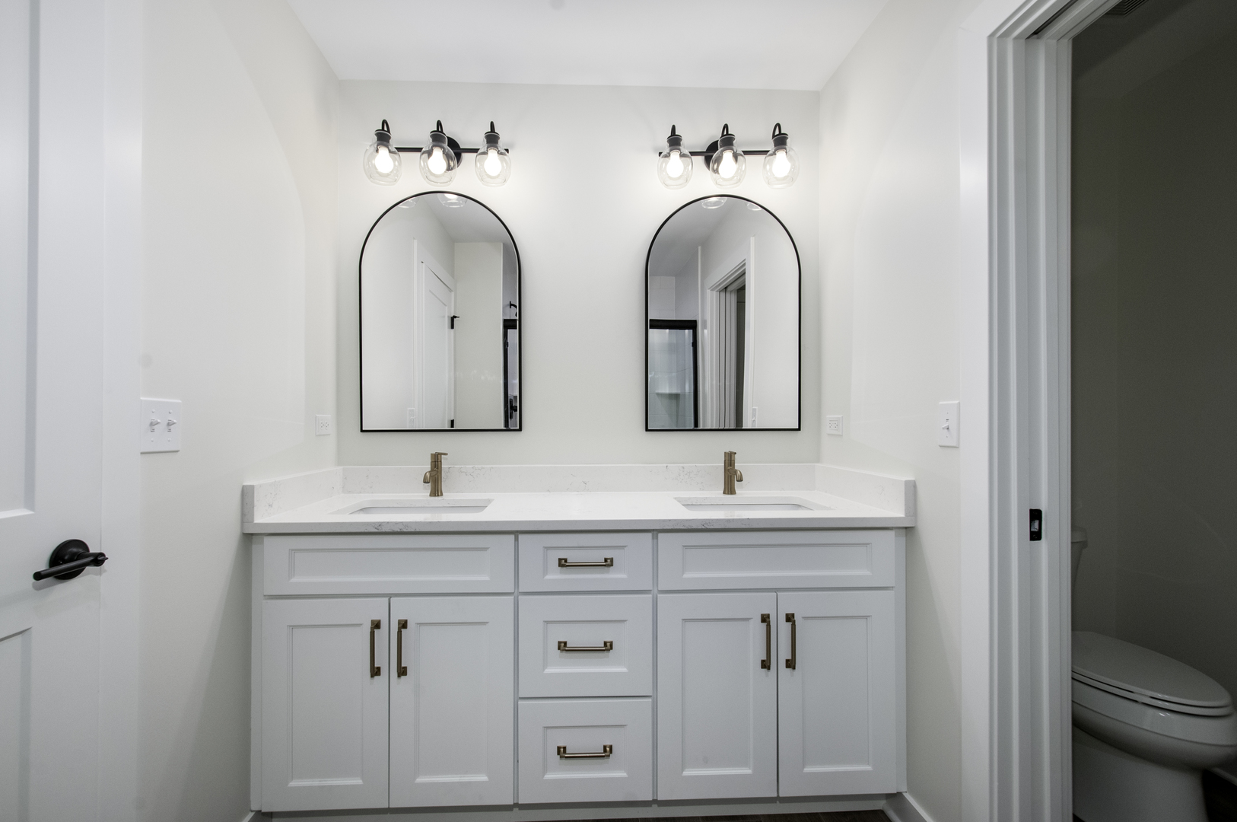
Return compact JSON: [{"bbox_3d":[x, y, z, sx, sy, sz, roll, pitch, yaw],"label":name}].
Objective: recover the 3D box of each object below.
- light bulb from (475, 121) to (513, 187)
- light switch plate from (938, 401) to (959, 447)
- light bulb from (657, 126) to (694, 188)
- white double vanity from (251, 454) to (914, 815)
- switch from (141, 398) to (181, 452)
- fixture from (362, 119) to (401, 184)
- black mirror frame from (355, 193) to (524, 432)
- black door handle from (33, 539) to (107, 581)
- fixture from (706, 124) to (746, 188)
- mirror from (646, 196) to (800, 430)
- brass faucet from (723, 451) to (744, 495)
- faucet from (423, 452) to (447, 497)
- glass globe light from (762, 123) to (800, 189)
[{"bbox_3d":[-0.449,-0.923,1.851,0.128,0.243,0.128,0,0,-2],"label":"light bulb"},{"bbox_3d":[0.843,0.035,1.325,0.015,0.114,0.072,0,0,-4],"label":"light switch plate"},{"bbox_3d":[0.208,-0.924,1.876,0.128,0.243,0.128,0,0,-2],"label":"light bulb"},{"bbox_3d":[-0.100,0.700,1.676,1.851,1.001,0.528,0,0,-2],"label":"white double vanity"},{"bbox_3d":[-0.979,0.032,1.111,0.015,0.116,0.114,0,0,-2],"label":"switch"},{"bbox_3d":[-0.846,-0.935,1.851,0.131,0.225,0.142,0,-1,-3],"label":"fixture"},{"bbox_3d":[-0.667,-0.378,1.956,0.604,0.916,0.026,0,-1,-3],"label":"black mirror frame"},{"bbox_3d":[-0.927,0.260,0.862,0.066,0.071,0.147,0,0,-2],"label":"black door handle"},{"bbox_3d":[0.393,-0.923,1.859,0.130,0.246,0.165,0,0,-2],"label":"fixture"},{"bbox_3d":[0.407,-0.379,2.008,0.604,0.916,0.026,0,-1,-3],"label":"mirror"},{"bbox_3d":[0.425,0.231,1.895,0.050,0.162,0.150,0,-1,-3],"label":"brass faucet"},{"bbox_3d":[-0.663,0.230,1.842,0.056,0.162,0.150,0,-1,-3],"label":"faucet"},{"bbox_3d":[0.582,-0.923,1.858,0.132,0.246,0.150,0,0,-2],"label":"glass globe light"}]

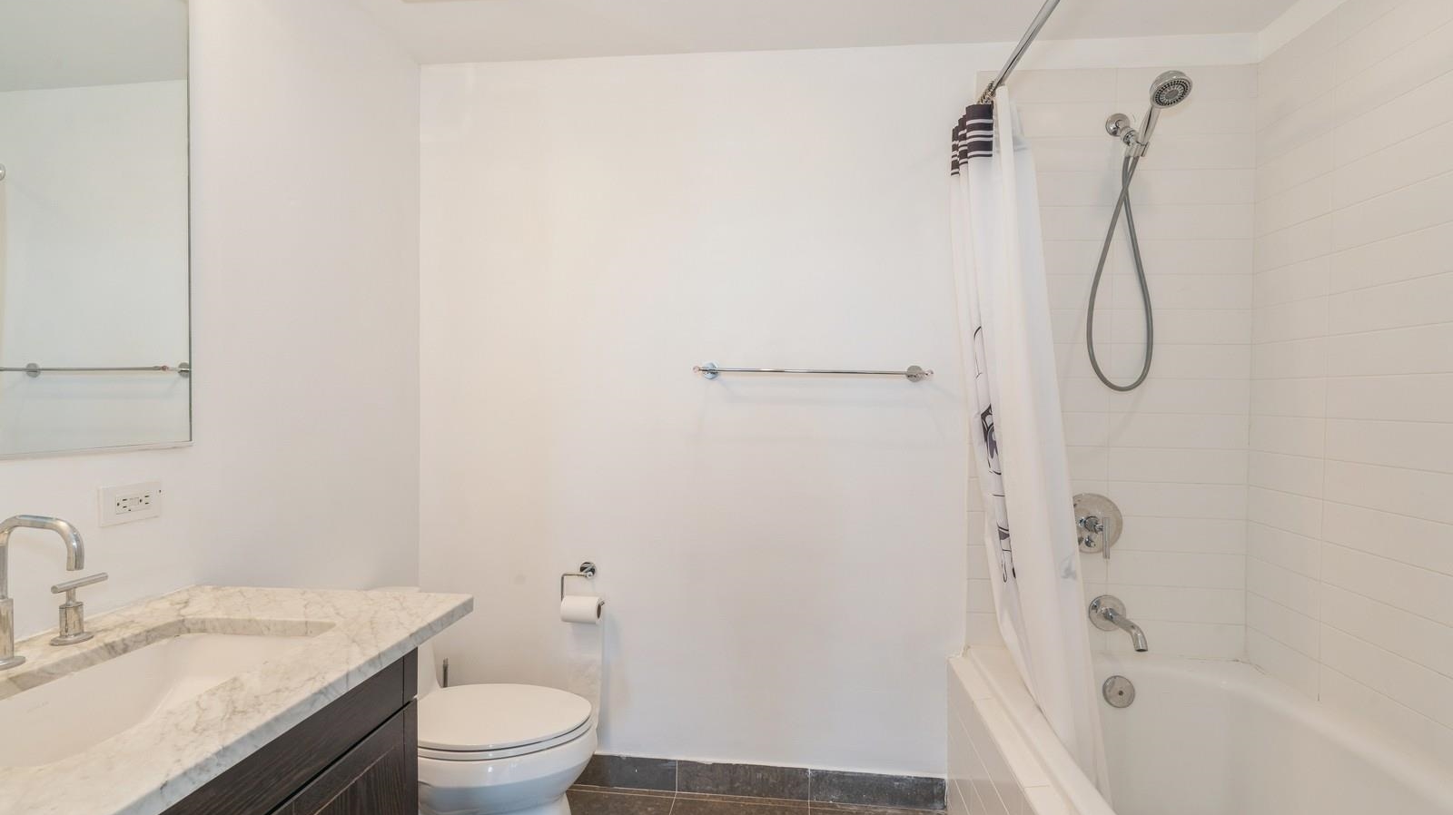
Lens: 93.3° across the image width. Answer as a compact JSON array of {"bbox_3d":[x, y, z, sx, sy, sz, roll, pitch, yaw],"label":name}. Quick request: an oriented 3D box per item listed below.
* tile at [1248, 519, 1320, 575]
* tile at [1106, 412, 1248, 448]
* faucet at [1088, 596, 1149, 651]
[{"bbox_3d":[1.467,0.370,1.806,0.010,0.095,0.277,1,1,6],"label":"tile"},{"bbox_3d":[1.293,0.067,1.966,0.373,0.095,0.010,1,1,6],"label":"tile"},{"bbox_3d":[1.120,0.610,1.929,0.104,0.107,0.212,1,1,6],"label":"faucet"}]

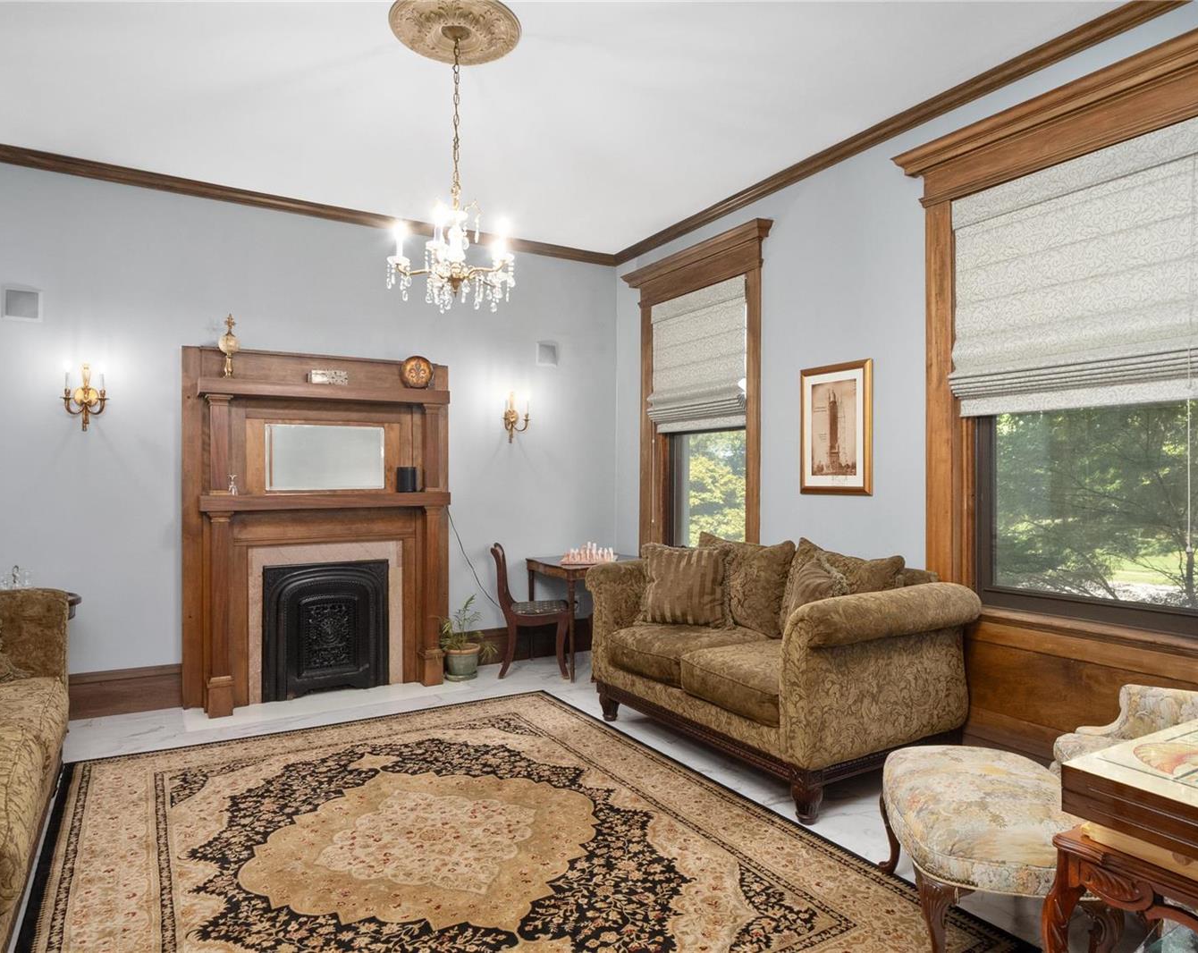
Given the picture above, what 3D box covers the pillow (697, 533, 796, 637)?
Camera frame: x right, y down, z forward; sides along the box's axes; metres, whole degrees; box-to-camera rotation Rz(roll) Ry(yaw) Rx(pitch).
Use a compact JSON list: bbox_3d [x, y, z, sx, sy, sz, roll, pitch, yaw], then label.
[{"bbox_3d":[0.762,0.561,3.866,0.210,0.520,0.570,21,-13,-36],"label":"pillow"}]

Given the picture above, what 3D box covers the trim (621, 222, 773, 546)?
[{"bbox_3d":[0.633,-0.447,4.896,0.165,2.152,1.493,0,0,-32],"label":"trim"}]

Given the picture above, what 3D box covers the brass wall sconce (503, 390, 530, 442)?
[{"bbox_3d":[-0.613,-0.436,5.197,0.185,0.356,0.125,0,0,-32],"label":"brass wall sconce"}]

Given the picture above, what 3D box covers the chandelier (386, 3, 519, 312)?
[{"bbox_3d":[-0.551,-1.184,2.761,0.507,1.129,0.507,0,0,-32],"label":"chandelier"}]

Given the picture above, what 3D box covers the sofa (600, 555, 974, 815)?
[{"bbox_3d":[0.799,0.874,3.593,1.016,0.904,1.742,0,0,-32],"label":"sofa"}]

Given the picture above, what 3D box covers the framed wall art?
[{"bbox_3d":[1.267,-0.249,3.874,0.042,0.701,0.475,0,0,-32],"label":"framed wall art"}]

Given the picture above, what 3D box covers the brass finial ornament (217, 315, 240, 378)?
[{"bbox_3d":[-2.131,-0.751,4.117,0.124,0.370,0.124,0,0,-32],"label":"brass finial ornament"}]

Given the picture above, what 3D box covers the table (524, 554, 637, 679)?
[{"bbox_3d":[-0.029,0.969,5.129,0.812,0.723,0.792,0,0,-32],"label":"table"}]

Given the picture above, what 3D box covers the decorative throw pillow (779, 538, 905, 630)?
[{"bbox_3d":[1.131,0.565,3.319,0.210,0.520,0.570,20,-10,-30],"label":"decorative throw pillow"}]

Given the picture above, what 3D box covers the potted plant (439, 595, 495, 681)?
[{"bbox_3d":[-0.885,1.062,4.810,0.370,0.541,0.356,0,0,0],"label":"potted plant"}]

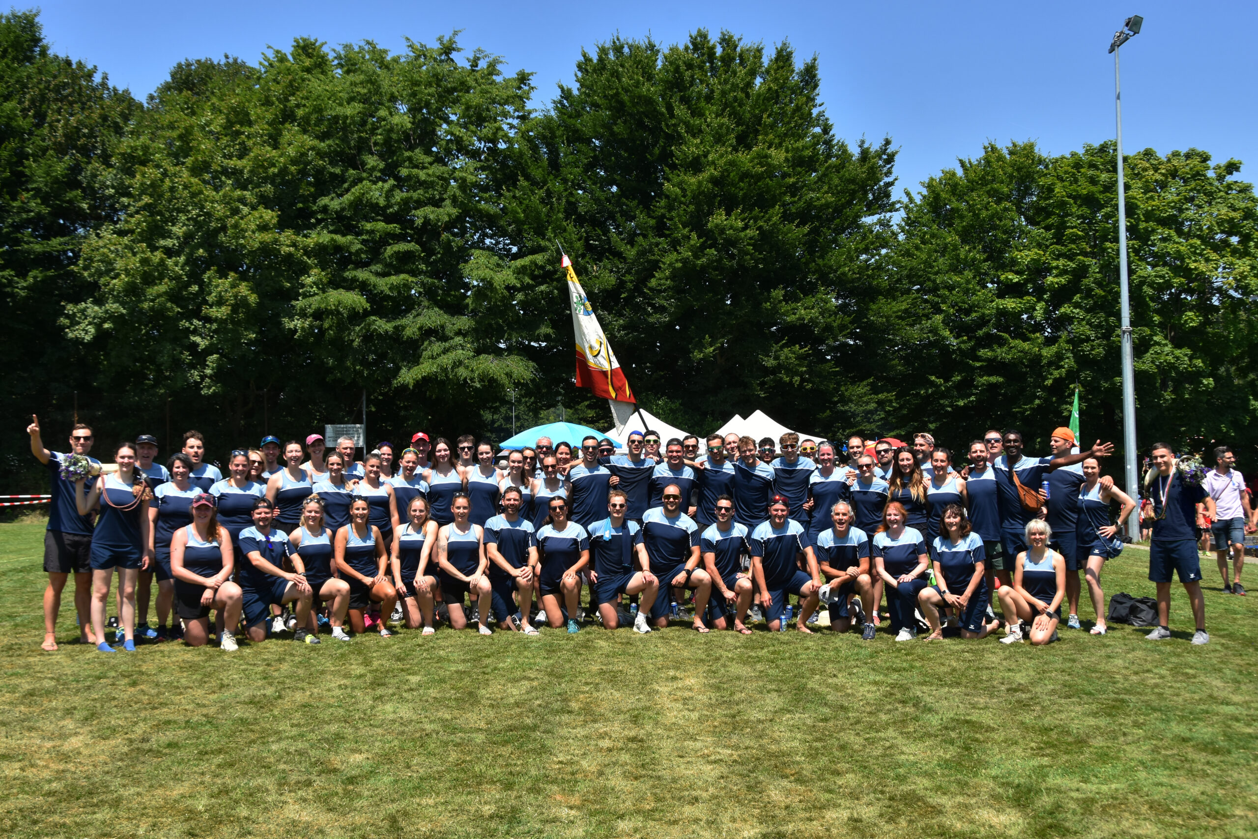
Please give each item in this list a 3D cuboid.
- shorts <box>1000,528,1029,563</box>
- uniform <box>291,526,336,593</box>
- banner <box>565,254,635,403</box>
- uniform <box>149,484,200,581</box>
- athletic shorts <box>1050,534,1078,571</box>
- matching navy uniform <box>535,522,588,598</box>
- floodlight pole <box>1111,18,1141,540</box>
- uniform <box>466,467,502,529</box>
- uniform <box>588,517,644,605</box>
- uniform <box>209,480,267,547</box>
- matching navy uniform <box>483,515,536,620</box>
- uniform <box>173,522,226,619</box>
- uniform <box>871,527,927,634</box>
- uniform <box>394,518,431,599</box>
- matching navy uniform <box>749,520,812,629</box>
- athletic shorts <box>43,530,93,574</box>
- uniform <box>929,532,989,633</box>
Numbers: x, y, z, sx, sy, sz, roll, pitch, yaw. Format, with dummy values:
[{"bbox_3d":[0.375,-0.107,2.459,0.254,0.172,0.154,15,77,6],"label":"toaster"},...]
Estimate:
[{"bbox_3d":[3.705,1.228,12.200,0.410,0.410,0.290,0,-1,9],"label":"shorts"},{"bbox_3d":[-2.733,1.208,11.200,0.380,0.600,0.280,-1,-2,-15],"label":"uniform"},{"bbox_3d":[-0.280,-0.878,12.500,0.720,1.500,0.280,0,-1,0],"label":"banner"},{"bbox_3d":[-4.061,0.991,11.600,0.470,0.890,0.320,0,-3,-14],"label":"uniform"},{"bbox_3d":[4.104,1.237,12.200,0.400,0.400,0.310,-2,-3,22],"label":"athletic shorts"},{"bbox_3d":[-0.588,1.227,11.300,0.460,0.670,0.360,0,-1,-3],"label":"matching navy uniform"},{"bbox_3d":[11.426,-3.216,29.500,0.550,11.900,1.100,0,-2,-24],"label":"floodlight pole"},{"bbox_3d":[-1.384,0.743,12.300,0.370,0.580,0.260,-1,-2,-5],"label":"uniform"},{"bbox_3d":[-0.120,1.239,11.250,0.470,0.770,0.400,0,-1,-7],"label":"uniform"},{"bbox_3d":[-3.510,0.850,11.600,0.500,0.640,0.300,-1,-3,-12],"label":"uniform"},{"bbox_3d":[-1.058,1.316,11.550,0.460,0.920,0.460,-1,-2,-8],"label":"matching navy uniform"},{"bbox_3d":[-3.642,1.299,11.000,0.450,0.820,0.420,0,-3,-14],"label":"uniform"},{"bbox_3d":[2.456,1.459,11.750,0.520,0.970,0.550,-1,-2,6],"label":"uniform"},{"bbox_3d":[-2.010,1.301,12.100,0.400,0.740,0.360,-1,-2,-6],"label":"uniform"},{"bbox_3d":[1.407,1.406,11.900,0.570,1.000,0.500,-1,-2,0],"label":"matching navy uniform"},{"bbox_3d":[-4.615,1.080,10.650,0.420,0.390,0.280,-1,-2,-12],"label":"athletic shorts"},{"bbox_3d":[2.895,1.431,11.350,0.520,0.880,0.450,0,-1,18],"label":"uniform"}]

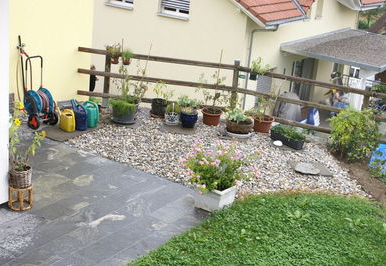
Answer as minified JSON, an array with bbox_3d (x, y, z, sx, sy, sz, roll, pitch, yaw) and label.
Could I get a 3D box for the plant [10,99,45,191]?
[{"bbox_3d":[-1.685,0.121,6.729,0.370,0.875,0.320,6,19,0],"label":"plant"}]

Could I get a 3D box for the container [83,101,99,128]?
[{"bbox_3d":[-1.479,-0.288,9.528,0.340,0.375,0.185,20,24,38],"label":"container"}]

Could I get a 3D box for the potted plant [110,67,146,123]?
[{"bbox_3d":[-0.946,-0.557,9.780,0.520,0.820,0.450,6,19,0],"label":"potted plant"}]

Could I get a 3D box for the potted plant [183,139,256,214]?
[{"bbox_3d":[0.278,0.449,7.366,0.740,0.680,0.660,17,22,30],"label":"potted plant"}]

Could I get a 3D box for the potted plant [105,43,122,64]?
[{"bbox_3d":[-1.200,-1.194,10.040,0.240,0.330,0.210,6,19,0],"label":"potted plant"}]

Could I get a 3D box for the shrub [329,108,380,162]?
[{"bbox_3d":[2.229,0.013,9.192,0.680,0.700,0.620,6,19,0],"label":"shrub"}]

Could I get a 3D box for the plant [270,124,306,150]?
[{"bbox_3d":[1.373,0.032,9.596,0.240,0.250,0.600,-9,23,-37],"label":"plant"}]

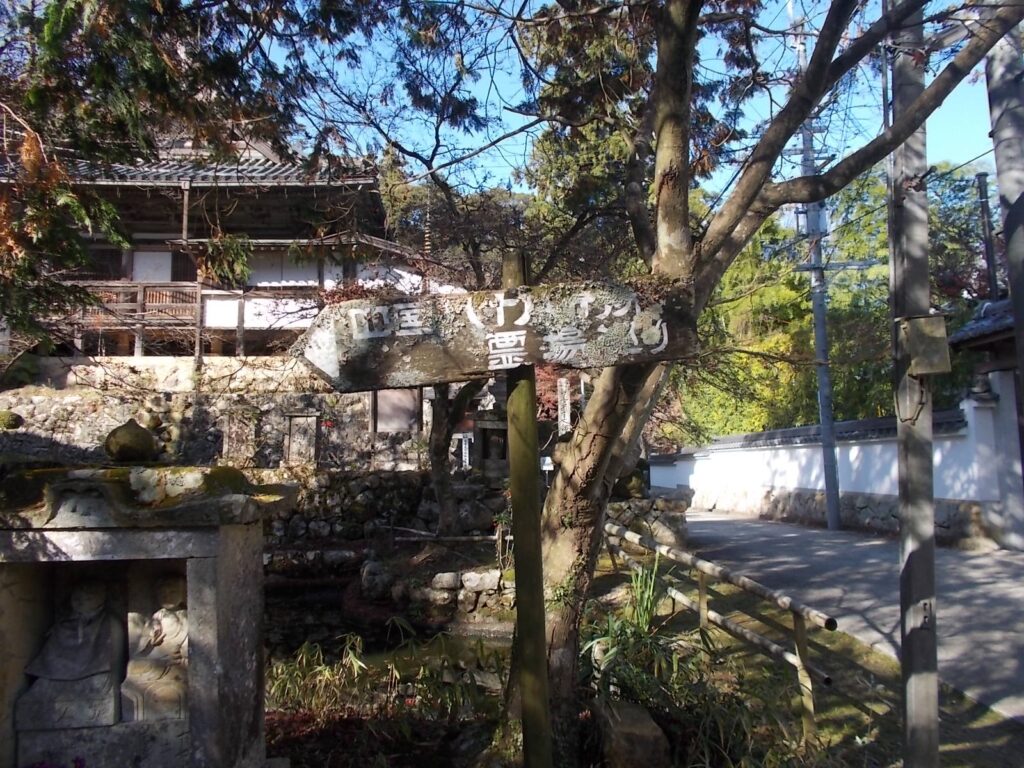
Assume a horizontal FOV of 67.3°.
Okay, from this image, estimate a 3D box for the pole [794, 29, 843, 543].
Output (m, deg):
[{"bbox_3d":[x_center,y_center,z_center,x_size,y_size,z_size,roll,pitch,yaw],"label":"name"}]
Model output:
[{"bbox_3d":[7.471,-2.925,18.833,0.320,12.833,0.320,-1,-7,0],"label":"pole"}]

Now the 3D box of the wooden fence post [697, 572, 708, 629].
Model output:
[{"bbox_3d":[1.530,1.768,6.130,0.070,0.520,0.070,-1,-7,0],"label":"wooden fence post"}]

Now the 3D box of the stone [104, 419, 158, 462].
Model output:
[{"bbox_3d":[-1.362,0.206,2.750,0.184,0.165,0.184,-1,-7,0],"label":"stone"}]

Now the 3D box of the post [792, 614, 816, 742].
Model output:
[{"bbox_3d":[1.625,1.627,4.264,0.075,0.701,0.075,-3,-7,0],"label":"post"}]

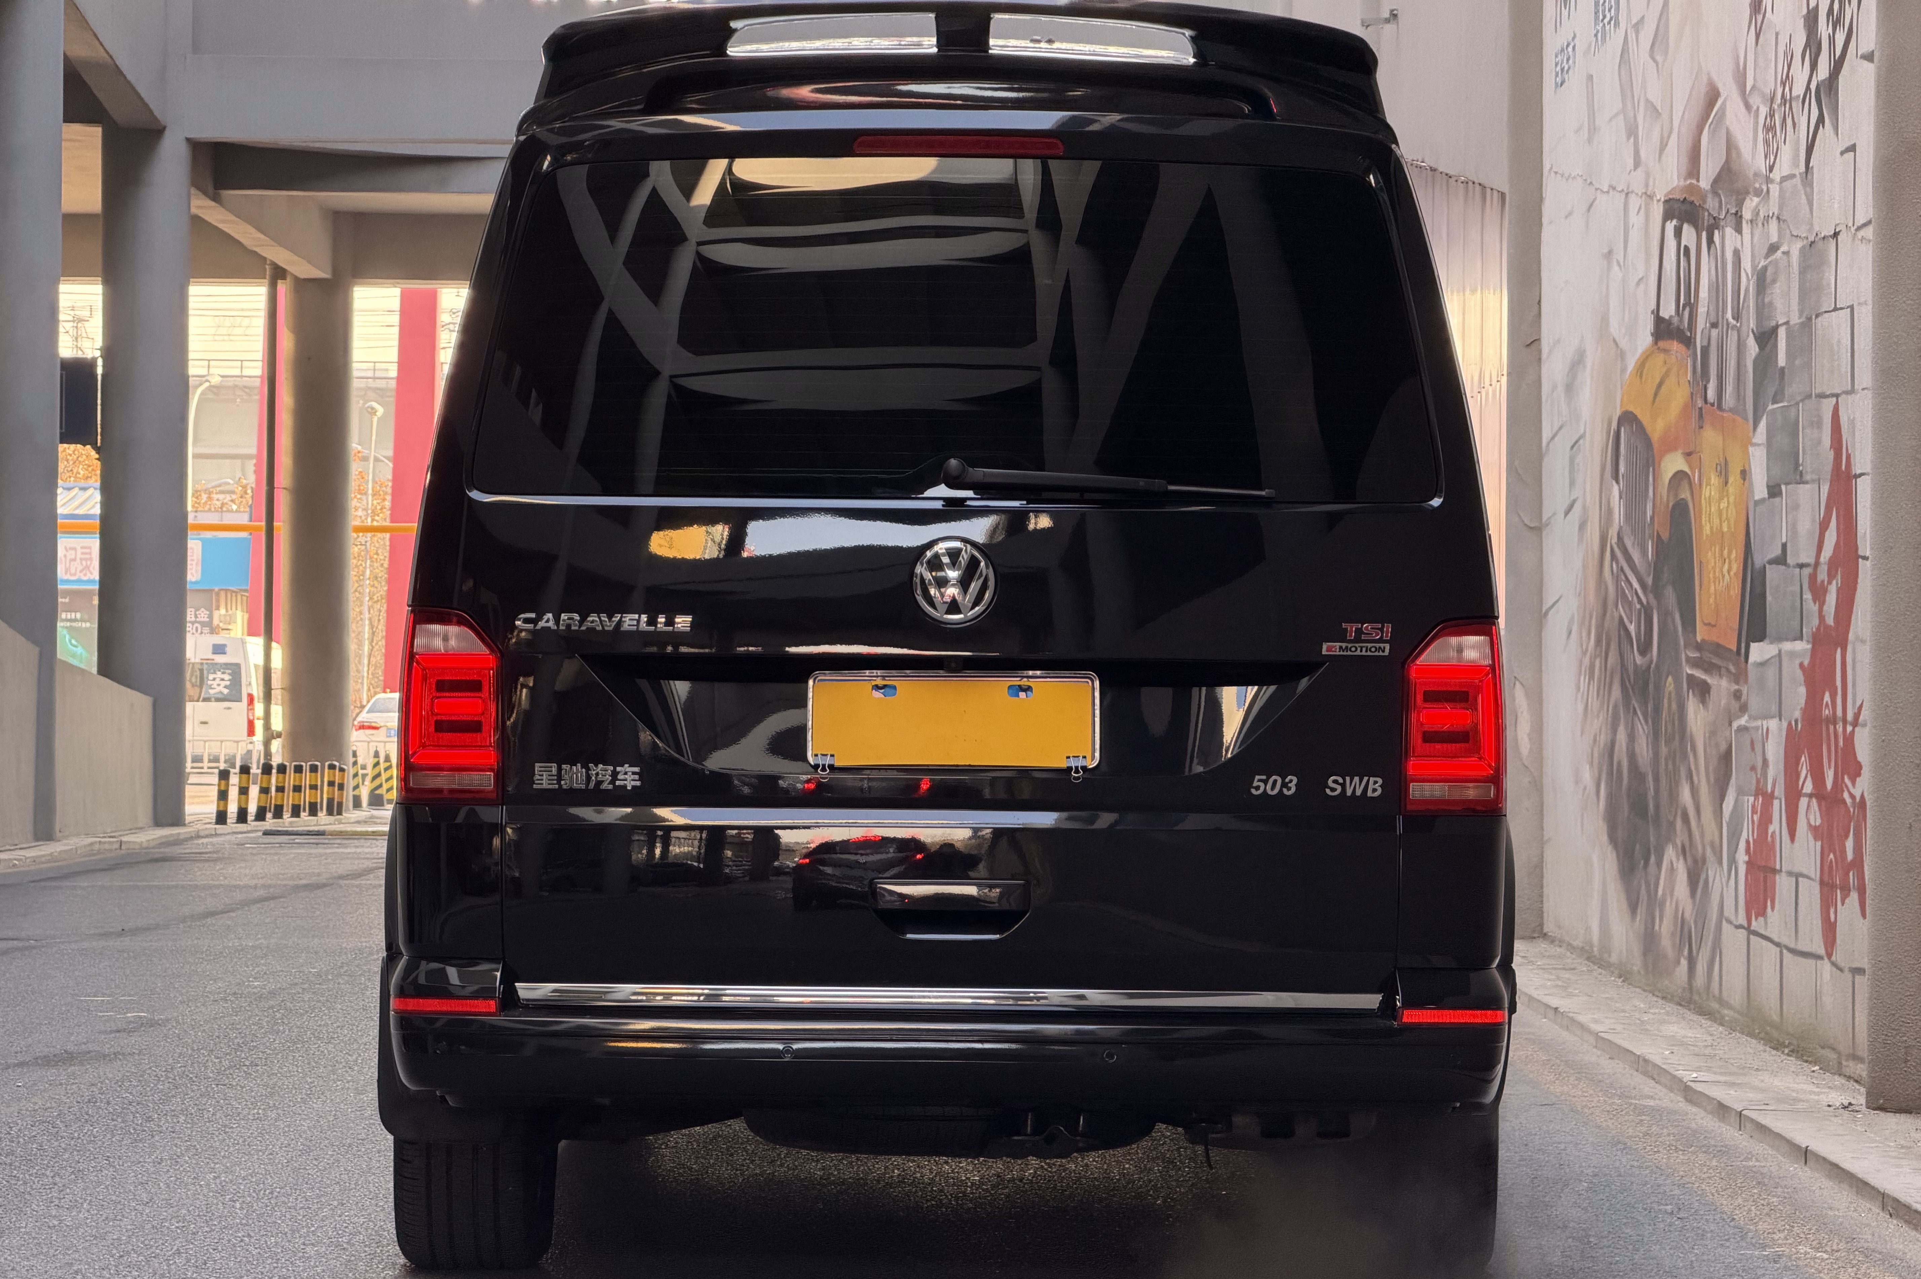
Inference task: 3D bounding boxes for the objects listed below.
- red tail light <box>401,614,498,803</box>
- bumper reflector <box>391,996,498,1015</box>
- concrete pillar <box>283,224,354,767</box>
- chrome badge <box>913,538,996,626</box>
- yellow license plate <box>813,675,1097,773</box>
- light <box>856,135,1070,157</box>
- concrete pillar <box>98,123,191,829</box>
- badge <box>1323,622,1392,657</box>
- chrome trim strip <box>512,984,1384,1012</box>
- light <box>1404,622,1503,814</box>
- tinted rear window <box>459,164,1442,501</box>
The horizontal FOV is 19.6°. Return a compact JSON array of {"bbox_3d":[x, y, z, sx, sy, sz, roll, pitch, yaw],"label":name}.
[{"bbox_3d":[-0.804,0.104,8.740,0.158,0.302,0.125,1,-1,0],"label":"red tail light"},{"bbox_3d":[-0.801,0.569,8.620,0.170,0.029,0.035,0,-1,6],"label":"bumper reflector"},{"bbox_3d":[-6.250,-1.249,54.000,0.690,5.650,0.690,1,-1,0],"label":"concrete pillar"},{"bbox_3d":[-0.009,-0.091,8.710,0.132,0.134,0.022,1,-7,0],"label":"chrome badge"},{"bbox_3d":[-0.011,0.129,8.700,0.456,0.150,0.018,1,-1,0],"label":"yellow license plate"},{"bbox_3d":[-0.002,-0.787,8.850,0.335,0.032,0.035,1,-7,0],"label":"light"},{"bbox_3d":[-6.556,-1.309,44.600,0.730,5.700,0.730,1,-1,0],"label":"concrete pillar"},{"bbox_3d":[0.622,0.000,8.700,0.108,0.052,0.010,1,-7,0],"label":"badge"},{"bbox_3d":[-0.019,0.560,8.660,1.360,0.034,0.045,1,-1,0],"label":"chrome trim strip"},{"bbox_3d":[0.776,0.124,8.740,0.158,0.302,0.125,1,-1,0],"label":"light"},{"bbox_3d":[-0.007,-0.493,8.800,1.520,0.560,0.110,1,-13,0],"label":"tinted rear window"}]

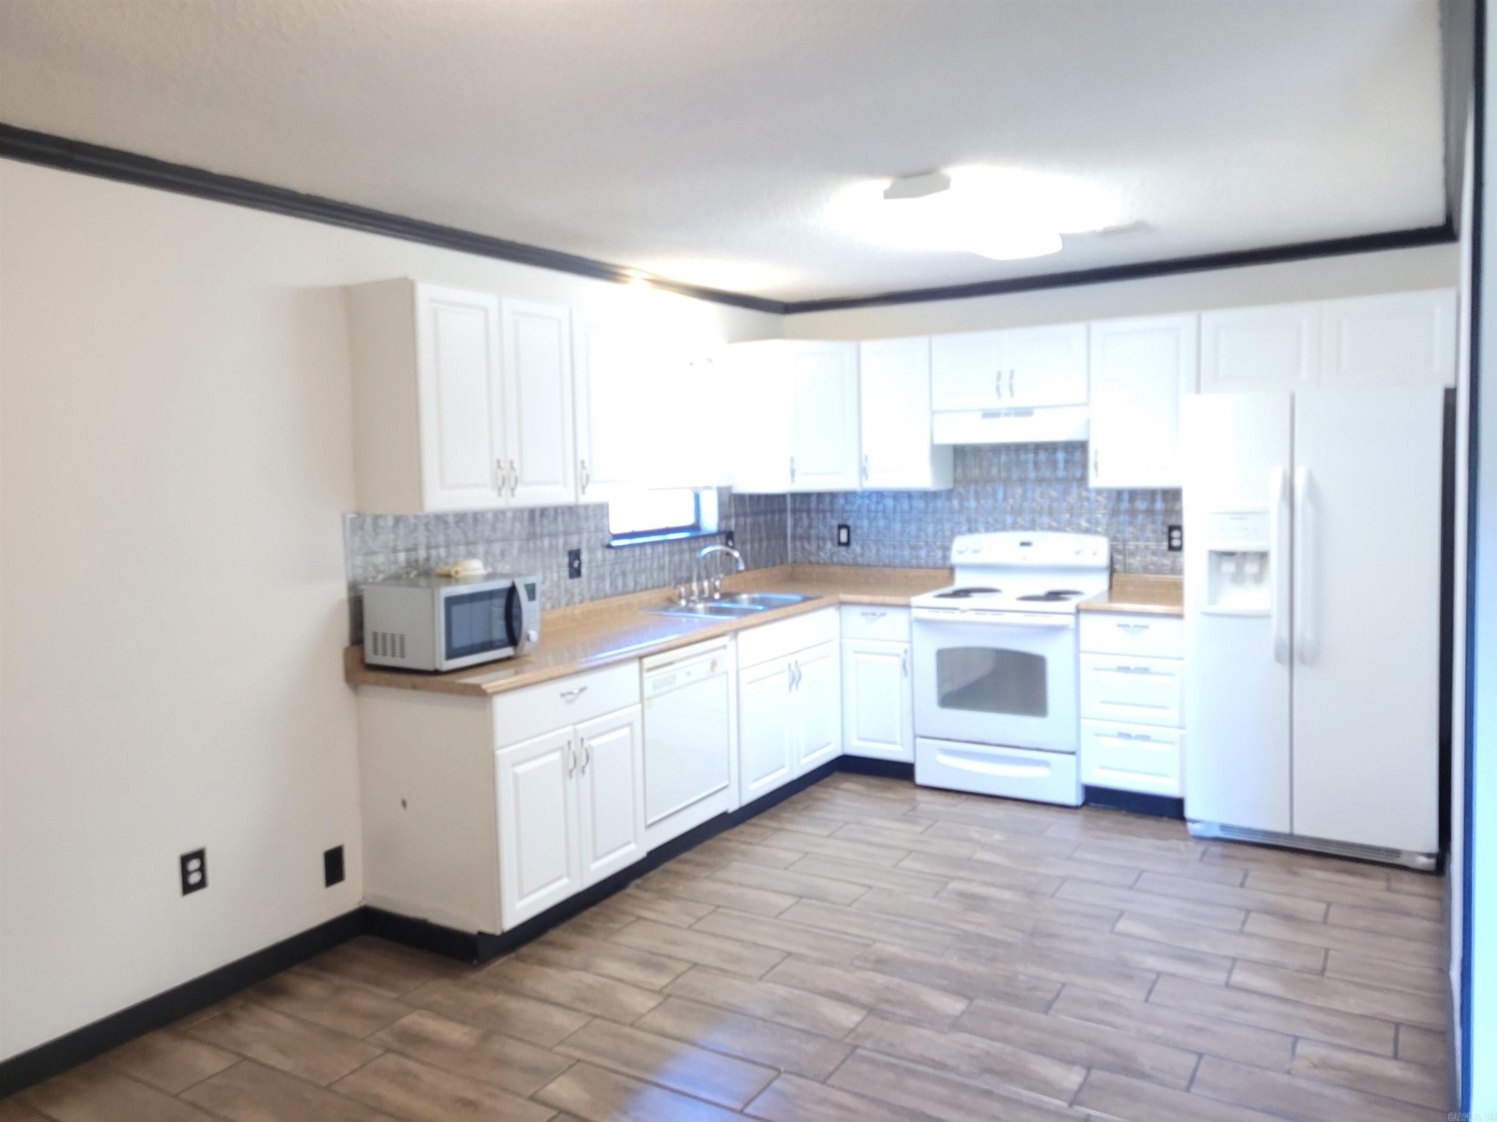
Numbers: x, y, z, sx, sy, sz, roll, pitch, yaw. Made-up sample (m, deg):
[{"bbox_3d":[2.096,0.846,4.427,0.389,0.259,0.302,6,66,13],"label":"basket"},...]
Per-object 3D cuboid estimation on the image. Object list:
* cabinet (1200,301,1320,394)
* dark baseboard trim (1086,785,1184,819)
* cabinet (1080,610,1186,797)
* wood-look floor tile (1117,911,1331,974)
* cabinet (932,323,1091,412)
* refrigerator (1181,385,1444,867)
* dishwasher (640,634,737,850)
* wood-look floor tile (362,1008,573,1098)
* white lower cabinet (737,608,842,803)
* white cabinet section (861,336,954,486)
[{"bbox_3d":[2.215,-0.884,4.846,0.466,0.383,0.324,1,5,31],"label":"cabinet"},{"bbox_3d":[1.711,1.066,4.988,0.433,0.088,0.015,2,6,32],"label":"dark baseboard trim"},{"bbox_3d":[1.792,0.588,5.072,0.437,0.762,0.613,1,5,31],"label":"cabinet"},{"bbox_3d":[1.480,1.207,3.553,0.600,0.010,0.200,1,6,31],"label":"wood-look floor tile"},{"bbox_3d":[1.280,-0.897,5.322,0.750,0.357,0.320,1,6,31],"label":"cabinet"},{"bbox_3d":[2.309,0.219,4.589,0.878,1.777,0.790,1,5,31],"label":"refrigerator"},{"bbox_3d":[-0.496,0.712,4.664,0.604,0.754,0.614,2,6,32],"label":"dishwasher"},{"bbox_3d":[-0.751,1.326,3.036,0.607,0.010,0.203,1,5,31],"label":"wood-look floor tile"},{"bbox_3d":[-0.042,0.617,5.230,0.602,0.780,0.922,2,6,32],"label":"white lower cabinet"},{"bbox_3d":[0.810,-0.738,5.723,0.376,0.741,0.311,1,5,31],"label":"white cabinet section"}]

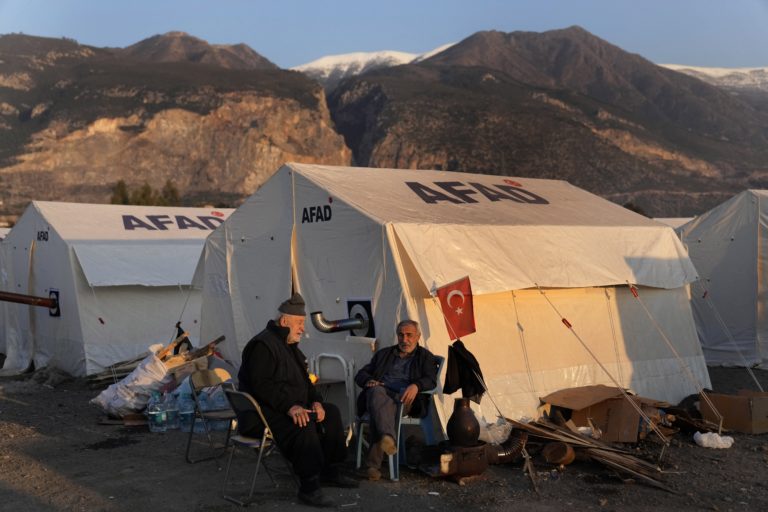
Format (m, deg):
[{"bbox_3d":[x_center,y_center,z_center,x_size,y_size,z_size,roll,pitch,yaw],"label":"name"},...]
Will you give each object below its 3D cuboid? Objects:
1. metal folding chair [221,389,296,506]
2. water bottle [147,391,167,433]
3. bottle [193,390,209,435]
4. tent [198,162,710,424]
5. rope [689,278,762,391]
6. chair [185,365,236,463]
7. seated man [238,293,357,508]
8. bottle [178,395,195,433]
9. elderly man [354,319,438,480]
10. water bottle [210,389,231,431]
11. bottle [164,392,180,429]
[{"bbox_3d":[-0.840,1.265,6.680,0.490,0.770,0.440,-1,1,-35],"label":"metal folding chair"},{"bbox_3d":[-1.962,1.362,8.515,0.158,0.330,0.158,0,1,0],"label":"water bottle"},{"bbox_3d":[-1.584,1.362,8.486,0.158,0.330,0.158,0,1,0],"label":"bottle"},{"bbox_3d":[0.682,0.281,11.126,4.150,2.433,4.300,0,1,-38],"label":"tent"},{"bbox_3d":[3.830,0.890,10.800,0.080,1.260,1.600,0,1,-18],"label":"rope"},{"bbox_3d":[-1.340,1.260,7.920,0.440,0.750,0.490,-1,1,-41],"label":"chair"},{"bbox_3d":[-0.555,0.895,6.340,0.740,1.310,0.580,0,1,-7],"label":"seated man"},{"bbox_3d":[-1.702,1.362,8.515,0.158,0.330,0.158,0,1,0],"label":"bottle"},{"bbox_3d":[0.085,1.050,7.360,0.580,1.150,0.800,0,1,27],"label":"elderly man"},{"bbox_3d":[-1.433,1.361,8.616,0.158,0.330,0.158,0,1,0],"label":"water bottle"},{"bbox_3d":[-1.867,1.360,8.675,0.158,0.330,0.158,0,1,0],"label":"bottle"}]

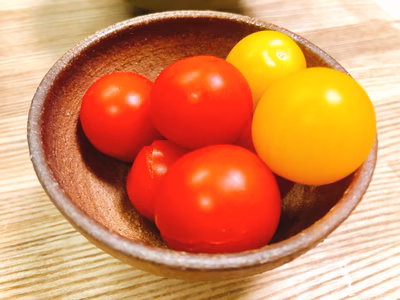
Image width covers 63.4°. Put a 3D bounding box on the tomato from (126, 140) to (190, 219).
[{"bbox_3d":[-0.012,0.010,0.103,0.024,0.025,0.024,4,52,0],"label":"tomato"}]

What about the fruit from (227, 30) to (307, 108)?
[{"bbox_3d":[0.024,-0.028,0.118,0.029,0.029,0.029,4,52,0],"label":"fruit"}]

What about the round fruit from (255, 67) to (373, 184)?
[{"bbox_3d":[0.030,-0.006,0.088,0.032,0.031,0.032,4,52,0],"label":"round fruit"}]

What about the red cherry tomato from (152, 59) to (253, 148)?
[{"bbox_3d":[0.000,-0.014,0.098,0.030,0.028,0.029,4,52,0],"label":"red cherry tomato"}]

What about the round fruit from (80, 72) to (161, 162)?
[{"bbox_3d":[-0.026,-0.011,0.110,0.028,0.029,0.029,4,52,0],"label":"round fruit"}]

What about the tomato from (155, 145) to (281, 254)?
[{"bbox_3d":[0.005,0.013,0.085,0.032,0.029,0.030,1,52,-2],"label":"tomato"}]

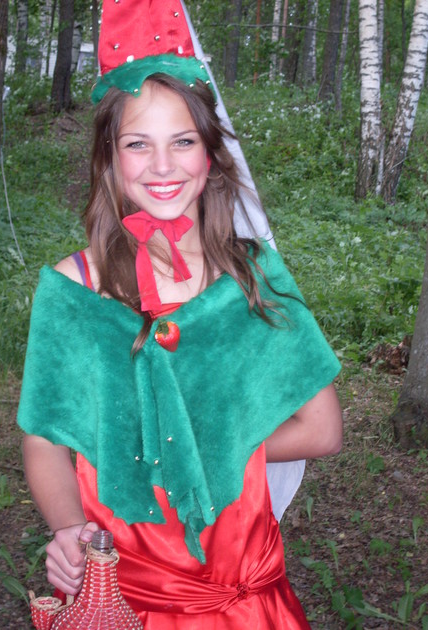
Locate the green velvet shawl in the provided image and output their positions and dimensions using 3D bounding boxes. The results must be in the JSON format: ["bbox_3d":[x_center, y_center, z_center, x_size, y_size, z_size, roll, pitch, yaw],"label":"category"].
[{"bbox_3d":[-0.052,0.127,1.910,0.475,0.455,0.290,3,6,0],"label":"green velvet shawl"}]

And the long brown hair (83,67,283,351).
[{"bbox_3d":[-0.043,-0.155,1.880,0.285,0.410,0.250,3,6,0],"label":"long brown hair"}]

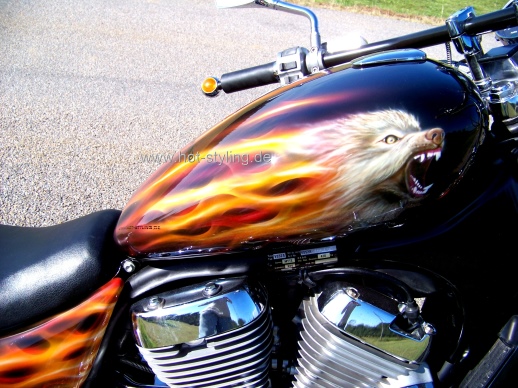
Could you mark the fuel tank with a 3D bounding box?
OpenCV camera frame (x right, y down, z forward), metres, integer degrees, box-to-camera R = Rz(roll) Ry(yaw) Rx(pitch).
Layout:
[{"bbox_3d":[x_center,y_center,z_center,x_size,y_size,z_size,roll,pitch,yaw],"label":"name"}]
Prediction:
[{"bbox_3d":[0.060,-0.065,0.800,0.565,0.245,0.285,-5,26,3],"label":"fuel tank"}]

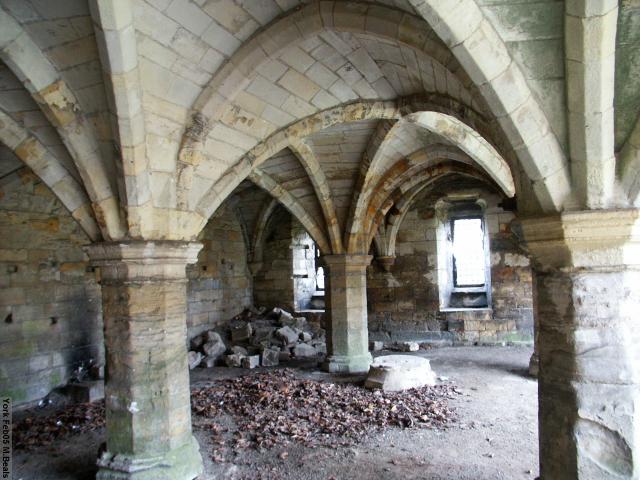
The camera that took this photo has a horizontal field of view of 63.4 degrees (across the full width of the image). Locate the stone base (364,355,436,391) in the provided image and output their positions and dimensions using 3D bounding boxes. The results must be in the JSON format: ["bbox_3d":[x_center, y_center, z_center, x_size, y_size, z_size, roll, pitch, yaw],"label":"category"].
[{"bbox_3d":[1.050,1.757,6.834,0.860,0.270,0.820,0,-3,-25],"label":"stone base"}]

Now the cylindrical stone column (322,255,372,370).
[{"bbox_3d":[0.416,1.092,8.012,0.810,1.760,0.810,-3,-3,21],"label":"cylindrical stone column"}]

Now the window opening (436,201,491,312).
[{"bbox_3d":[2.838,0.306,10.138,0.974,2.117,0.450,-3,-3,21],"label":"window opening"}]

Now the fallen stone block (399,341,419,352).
[{"bbox_3d":[1.635,1.925,9.408,0.310,0.190,0.250,-2,-3,15],"label":"fallen stone block"}]

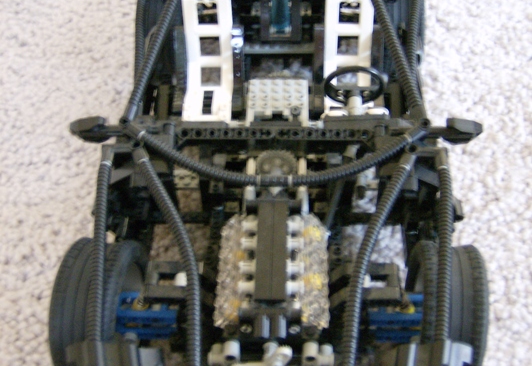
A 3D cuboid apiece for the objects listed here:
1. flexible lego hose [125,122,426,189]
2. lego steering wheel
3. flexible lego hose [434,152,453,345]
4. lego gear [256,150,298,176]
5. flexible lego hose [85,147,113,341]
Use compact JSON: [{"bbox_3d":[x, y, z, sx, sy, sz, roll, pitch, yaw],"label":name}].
[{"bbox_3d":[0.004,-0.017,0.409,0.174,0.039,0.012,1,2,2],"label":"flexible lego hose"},{"bbox_3d":[0.054,-0.059,0.447,0.036,0.036,0.009,1,60,2],"label":"lego steering wheel"},{"bbox_3d":[0.094,0.029,0.385,0.009,0.008,0.113,5,62,6],"label":"flexible lego hose"},{"bbox_3d":[0.007,-0.010,0.458,0.025,0.025,0.008,1,44,2],"label":"lego gear"},{"bbox_3d":[-0.085,0.028,0.377,0.009,0.010,0.116,-2,61,-1],"label":"flexible lego hose"}]

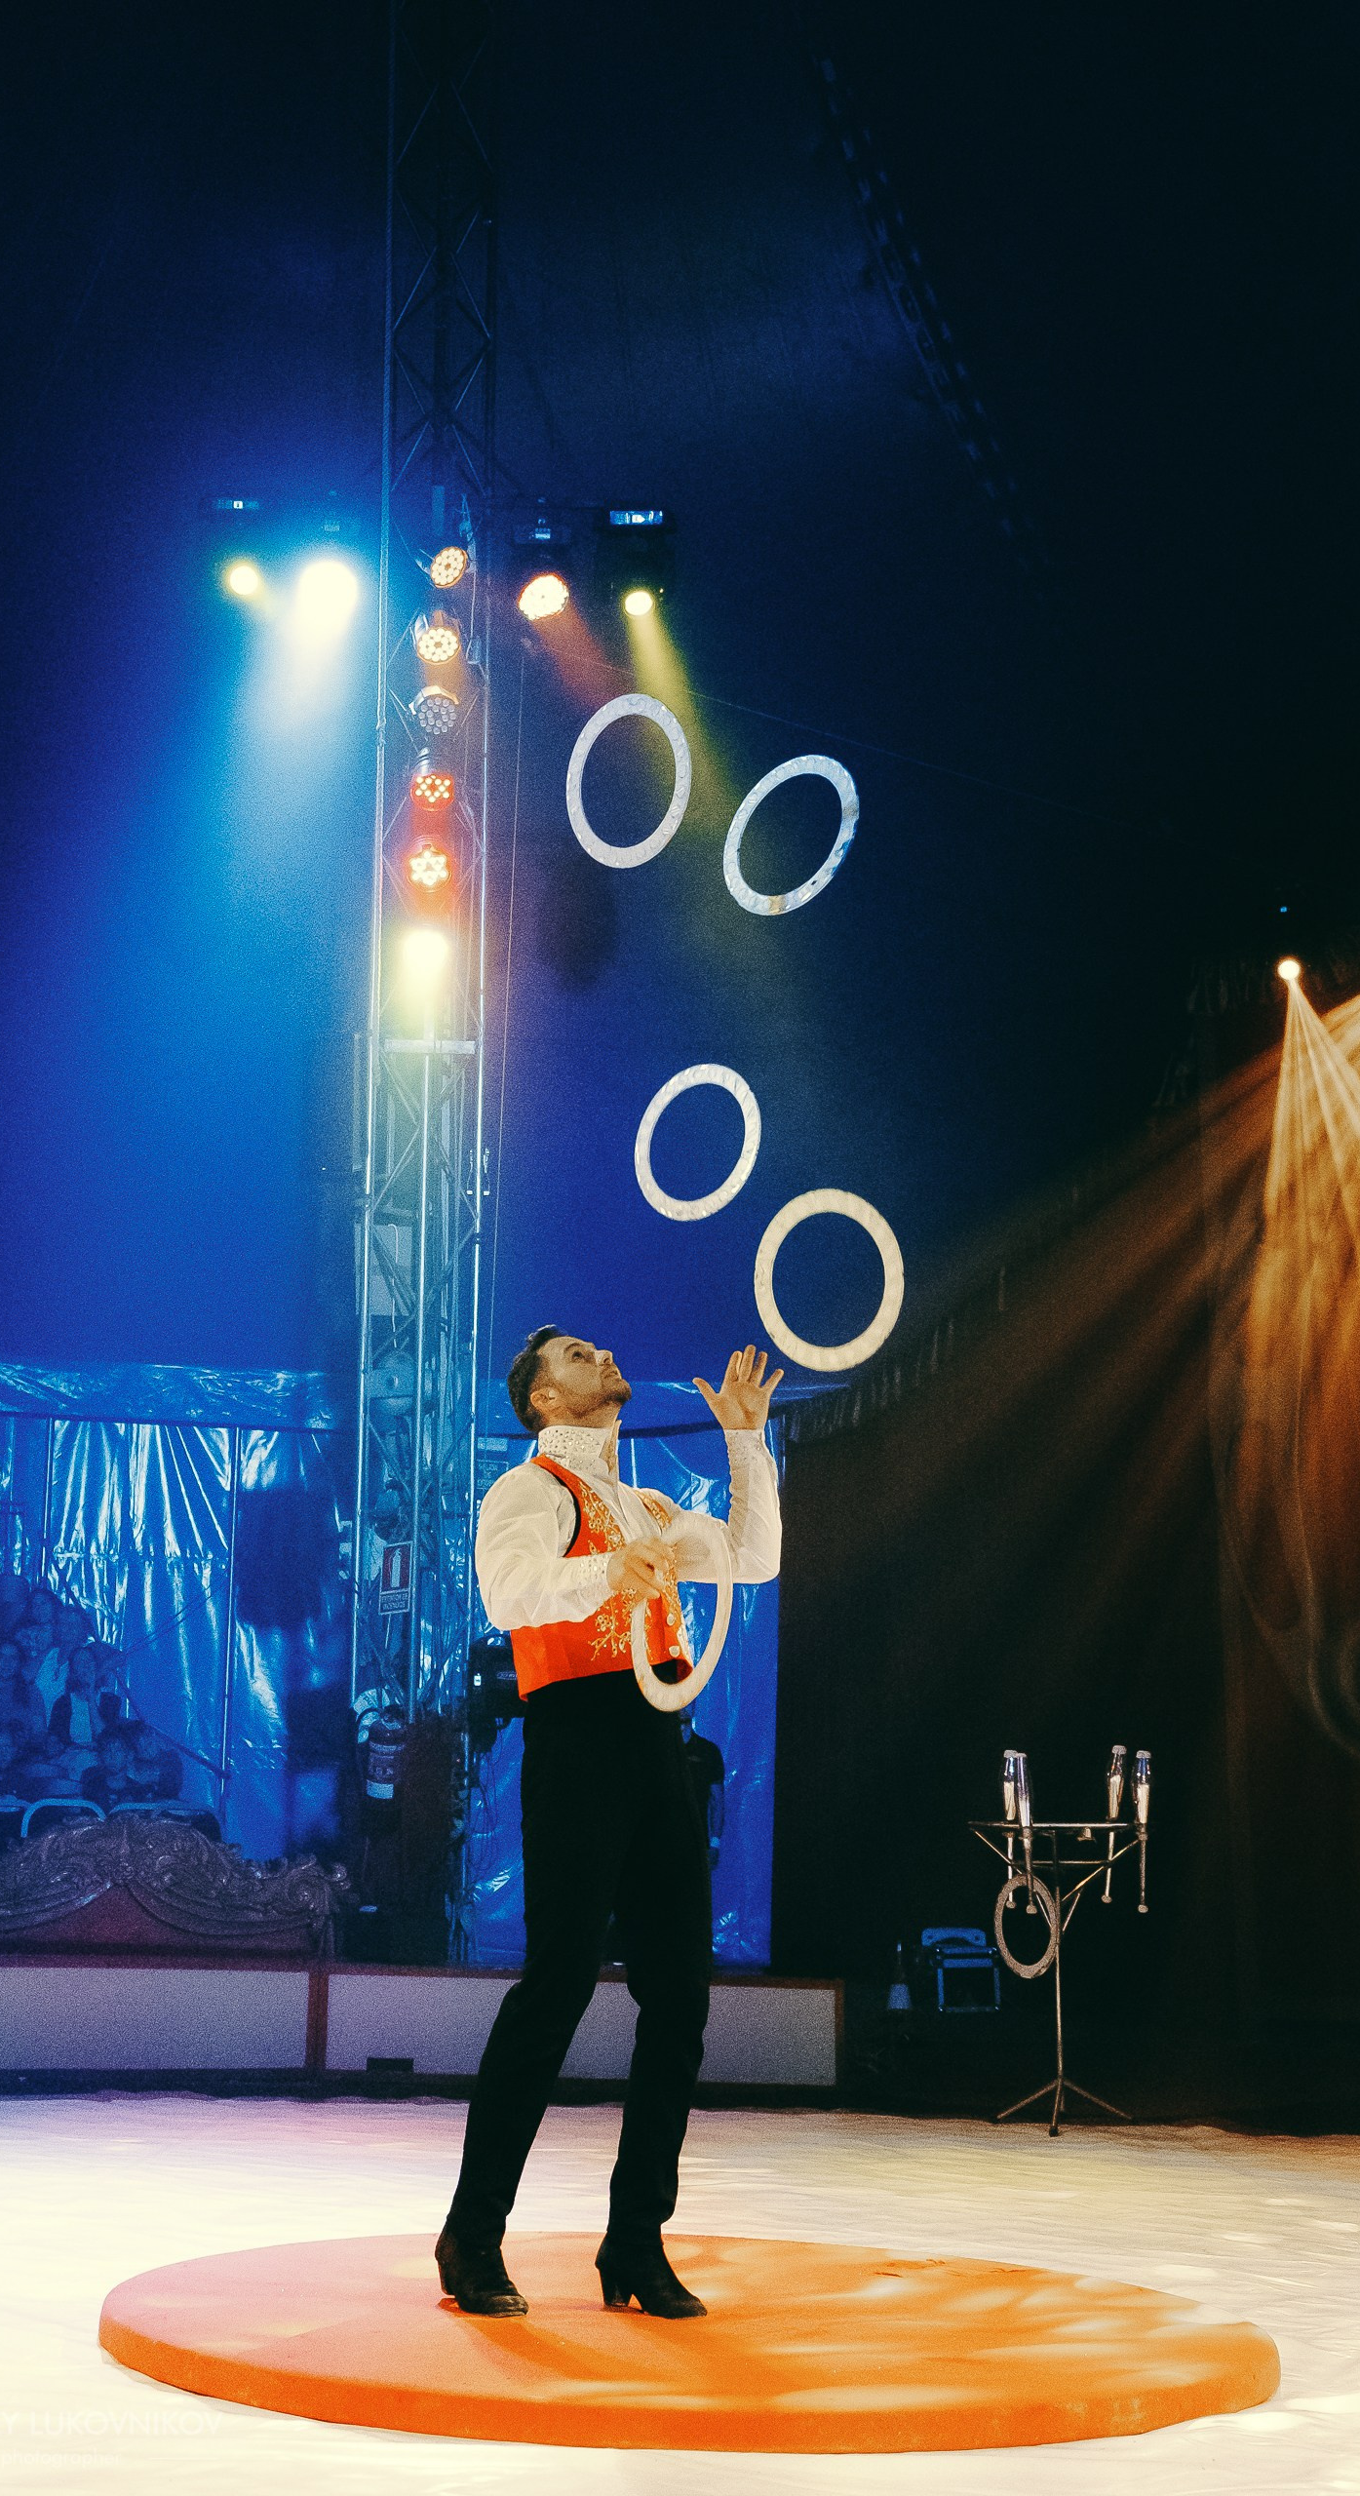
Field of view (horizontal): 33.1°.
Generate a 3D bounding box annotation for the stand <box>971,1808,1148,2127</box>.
[{"bbox_3d":[1.157,2.230,7.022,0.560,0.920,0.520,1,-14,-3],"label":"stand"}]

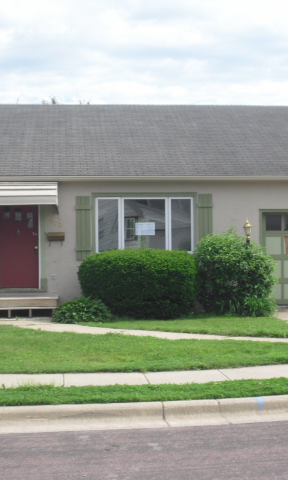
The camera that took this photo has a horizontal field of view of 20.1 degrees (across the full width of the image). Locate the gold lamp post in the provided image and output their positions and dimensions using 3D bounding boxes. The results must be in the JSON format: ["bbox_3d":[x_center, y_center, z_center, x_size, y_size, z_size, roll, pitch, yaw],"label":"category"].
[{"bbox_3d":[2.216,0.532,17.288,0.199,1.978,0.199,0,-1,-5],"label":"gold lamp post"}]

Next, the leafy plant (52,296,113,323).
[{"bbox_3d":[-1.289,1.467,17.050,1.240,0.520,1.050,0,-1,-6],"label":"leafy plant"}]

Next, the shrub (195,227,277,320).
[{"bbox_3d":[1.961,0.659,17.264,1.776,1.806,1.600,0,-1,-5],"label":"shrub"}]

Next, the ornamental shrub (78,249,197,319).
[{"bbox_3d":[-0.139,0.909,17.400,2.480,1.440,1.400,0,-1,-6],"label":"ornamental shrub"}]

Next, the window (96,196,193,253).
[{"bbox_3d":[0.023,-0.332,18.416,2.212,1.273,0.100,0,-1,-6],"label":"window"}]

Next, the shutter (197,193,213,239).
[{"bbox_3d":[1.398,-0.320,18.503,0.333,1.436,0.050,0,-1,-6],"label":"shutter"}]

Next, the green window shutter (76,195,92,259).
[{"bbox_3d":[-1.346,-0.254,18.238,0.339,1.435,0.050,0,-1,-6],"label":"green window shutter"}]

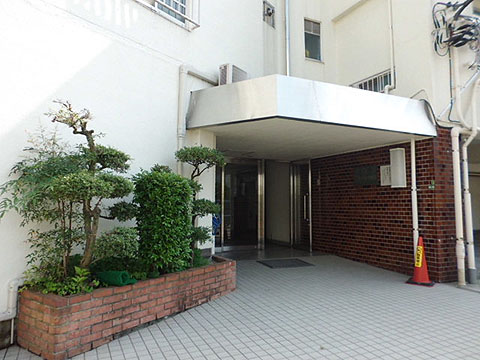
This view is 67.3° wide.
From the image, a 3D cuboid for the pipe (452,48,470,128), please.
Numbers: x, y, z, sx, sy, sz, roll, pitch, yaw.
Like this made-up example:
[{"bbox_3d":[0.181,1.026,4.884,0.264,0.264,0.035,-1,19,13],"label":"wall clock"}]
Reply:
[{"bbox_3d":[3.678,-1.500,5.966,0.300,1.340,0.090,2,-5,-29],"label":"pipe"}]

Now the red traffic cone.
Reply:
[{"bbox_3d":[2.769,1.219,5.501,0.370,0.700,0.370,-3,-5,34],"label":"red traffic cone"}]

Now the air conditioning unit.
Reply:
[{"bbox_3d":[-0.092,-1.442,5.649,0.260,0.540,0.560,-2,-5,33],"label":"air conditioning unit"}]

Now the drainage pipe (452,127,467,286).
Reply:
[{"bbox_3d":[3.434,0.404,5.651,0.120,2.480,0.120,2,-5,-29],"label":"drainage pipe"}]

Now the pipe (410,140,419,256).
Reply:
[{"bbox_3d":[2.836,0.447,5.825,0.080,2.259,0.080,2,-5,-29],"label":"pipe"}]

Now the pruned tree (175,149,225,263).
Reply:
[{"bbox_3d":[-0.546,0.346,4.703,0.480,1.520,0.560,-2,-5,33],"label":"pruned tree"}]

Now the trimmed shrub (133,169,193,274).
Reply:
[{"bbox_3d":[-0.877,0.467,4.149,0.460,1.160,0.540,-2,-5,33],"label":"trimmed shrub"}]

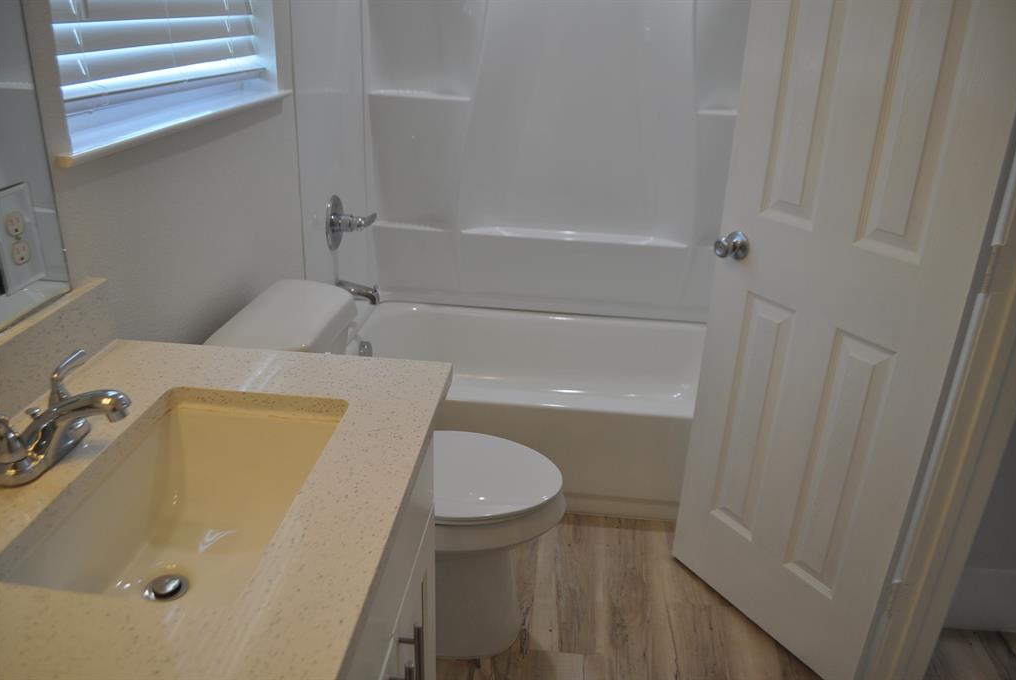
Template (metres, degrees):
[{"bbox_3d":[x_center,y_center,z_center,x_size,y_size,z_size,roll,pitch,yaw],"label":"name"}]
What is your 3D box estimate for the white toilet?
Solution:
[{"bbox_3d":[-0.236,0.325,1.821,0.738,0.777,0.484,4,24,4],"label":"white toilet"}]

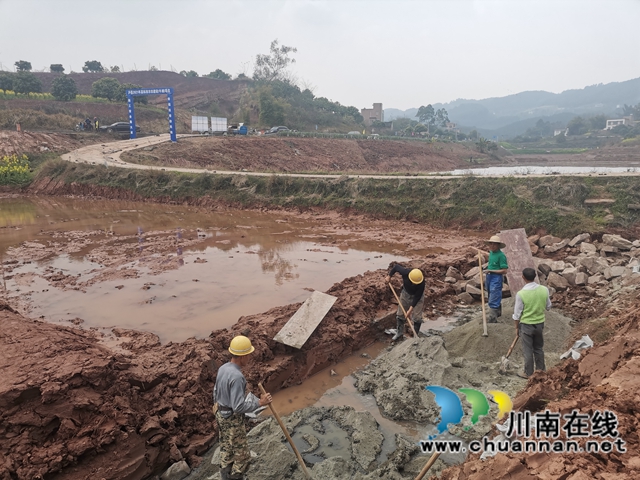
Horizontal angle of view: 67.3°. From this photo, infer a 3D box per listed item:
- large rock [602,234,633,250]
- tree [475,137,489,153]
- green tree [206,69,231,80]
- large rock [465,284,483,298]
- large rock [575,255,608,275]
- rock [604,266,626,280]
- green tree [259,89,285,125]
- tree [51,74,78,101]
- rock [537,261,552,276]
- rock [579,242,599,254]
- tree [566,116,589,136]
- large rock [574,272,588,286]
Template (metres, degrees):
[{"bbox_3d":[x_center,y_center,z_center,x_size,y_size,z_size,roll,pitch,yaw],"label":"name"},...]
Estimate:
[{"bbox_3d":[7.550,0.058,12.200,0.661,0.297,0.462,8,15,32],"label":"large rock"},{"bbox_3d":[30.237,-17.880,90.000,2.500,3.000,2.400,3,11,18],"label":"tree"},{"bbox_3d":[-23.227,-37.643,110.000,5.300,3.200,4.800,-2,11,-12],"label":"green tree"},{"bbox_3d":[3.364,1.125,10.500,0.440,0.320,0.400,5,12,25],"label":"large rock"},{"bbox_3d":[6.519,0.602,11.500,0.680,0.340,0.480,8,15,30],"label":"large rock"},{"bbox_3d":[6.628,0.749,10.800,0.420,0.250,0.340,8,16,32],"label":"rock"},{"bbox_3d":[-8.862,-24.684,90.000,5.200,7.100,5.000,-1,13,-5],"label":"green tree"},{"bbox_3d":[-38.173,-22.675,72.000,3.800,3.900,3.800,-7,15,-26],"label":"tree"},{"bbox_3d":[5.430,0.712,11.600,0.360,0.320,0.350,5,12,25],"label":"rock"},{"bbox_3d":[7.045,0.220,12.600,0.390,0.250,0.320,8,15,29],"label":"rock"},{"bbox_3d":[109.740,-48.374,205.000,8.300,8.400,8.300,7,15,27],"label":"tree"},{"bbox_3d":[5.941,0.882,10.900,0.280,0.250,0.270,7,15,29],"label":"large rock"}]

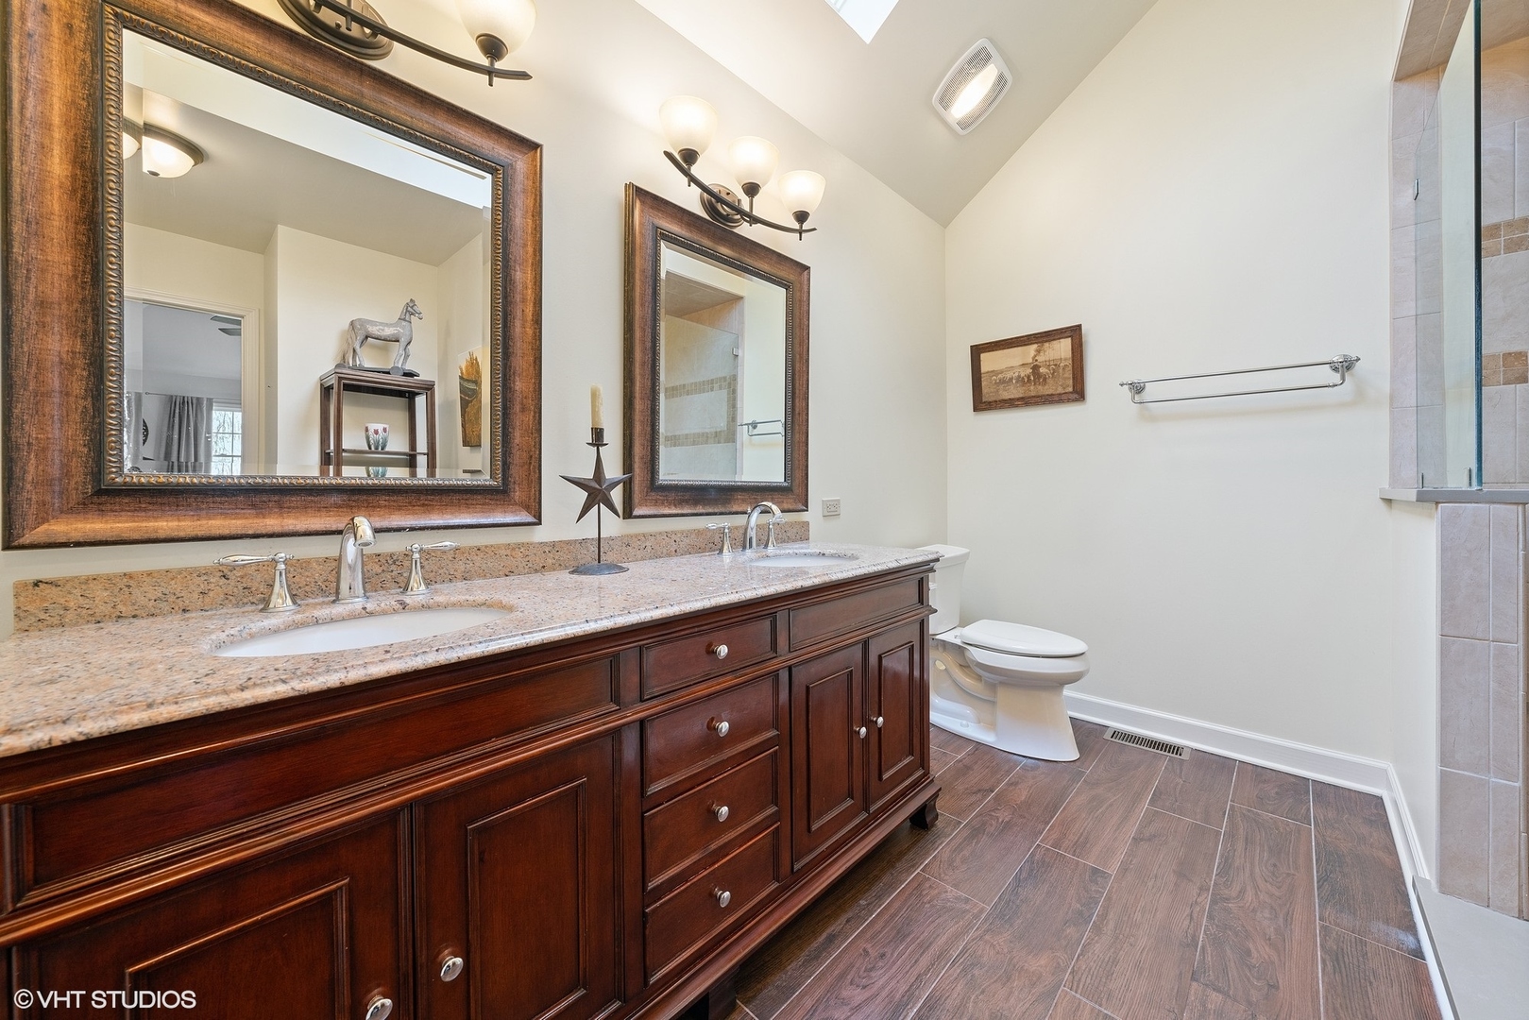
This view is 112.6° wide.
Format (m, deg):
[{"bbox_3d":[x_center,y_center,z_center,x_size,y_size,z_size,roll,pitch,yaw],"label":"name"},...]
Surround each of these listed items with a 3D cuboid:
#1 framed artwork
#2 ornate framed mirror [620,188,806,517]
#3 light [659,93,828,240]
[{"bbox_3d":[1.293,-0.691,2.541,0.025,0.342,0.512,-2,0,-44],"label":"framed artwork"},{"bbox_3d":[-0.117,-0.444,1.687,0.745,0.915,0.055,-2,4,-44],"label":"ornate framed mirror"},{"bbox_3d":[-0.073,-1.003,1.630,0.645,0.220,0.232,-2,2,-44],"label":"light"}]

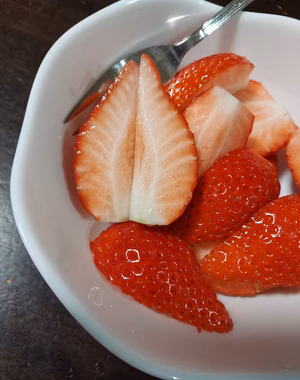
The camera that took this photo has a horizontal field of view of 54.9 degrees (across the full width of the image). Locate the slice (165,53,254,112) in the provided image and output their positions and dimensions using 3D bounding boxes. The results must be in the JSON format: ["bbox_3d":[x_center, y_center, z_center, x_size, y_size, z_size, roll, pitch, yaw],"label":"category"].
[{"bbox_3d":[0.026,-0.047,0.130,0.045,0.022,0.024,-24,70,-3],"label":"slice"}]

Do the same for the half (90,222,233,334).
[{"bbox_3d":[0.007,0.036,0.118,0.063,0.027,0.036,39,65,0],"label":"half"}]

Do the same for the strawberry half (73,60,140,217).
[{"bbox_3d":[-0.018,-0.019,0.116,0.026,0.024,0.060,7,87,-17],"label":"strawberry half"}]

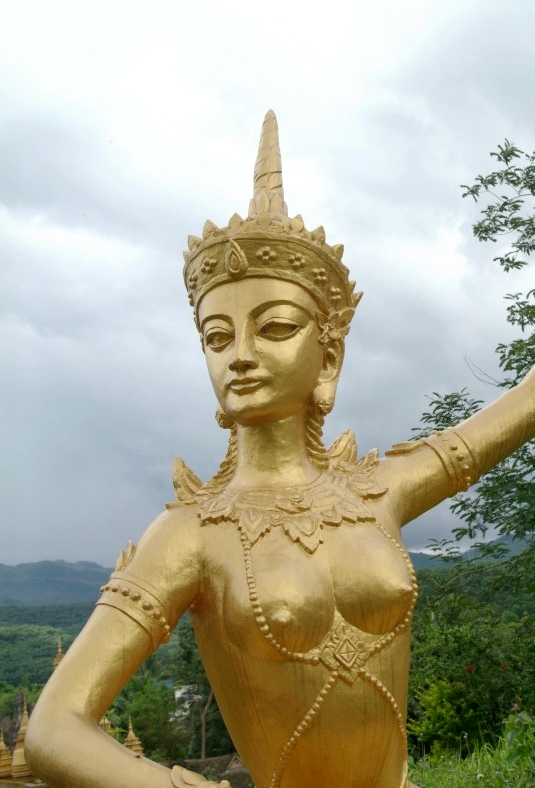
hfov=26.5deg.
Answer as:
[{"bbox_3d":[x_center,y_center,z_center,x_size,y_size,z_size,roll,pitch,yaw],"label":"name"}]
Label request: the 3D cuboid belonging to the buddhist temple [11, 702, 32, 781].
[{"bbox_3d":[-5.120,7.300,24.000,0.550,1.660,0.550,3,-12,-15],"label":"buddhist temple"}]

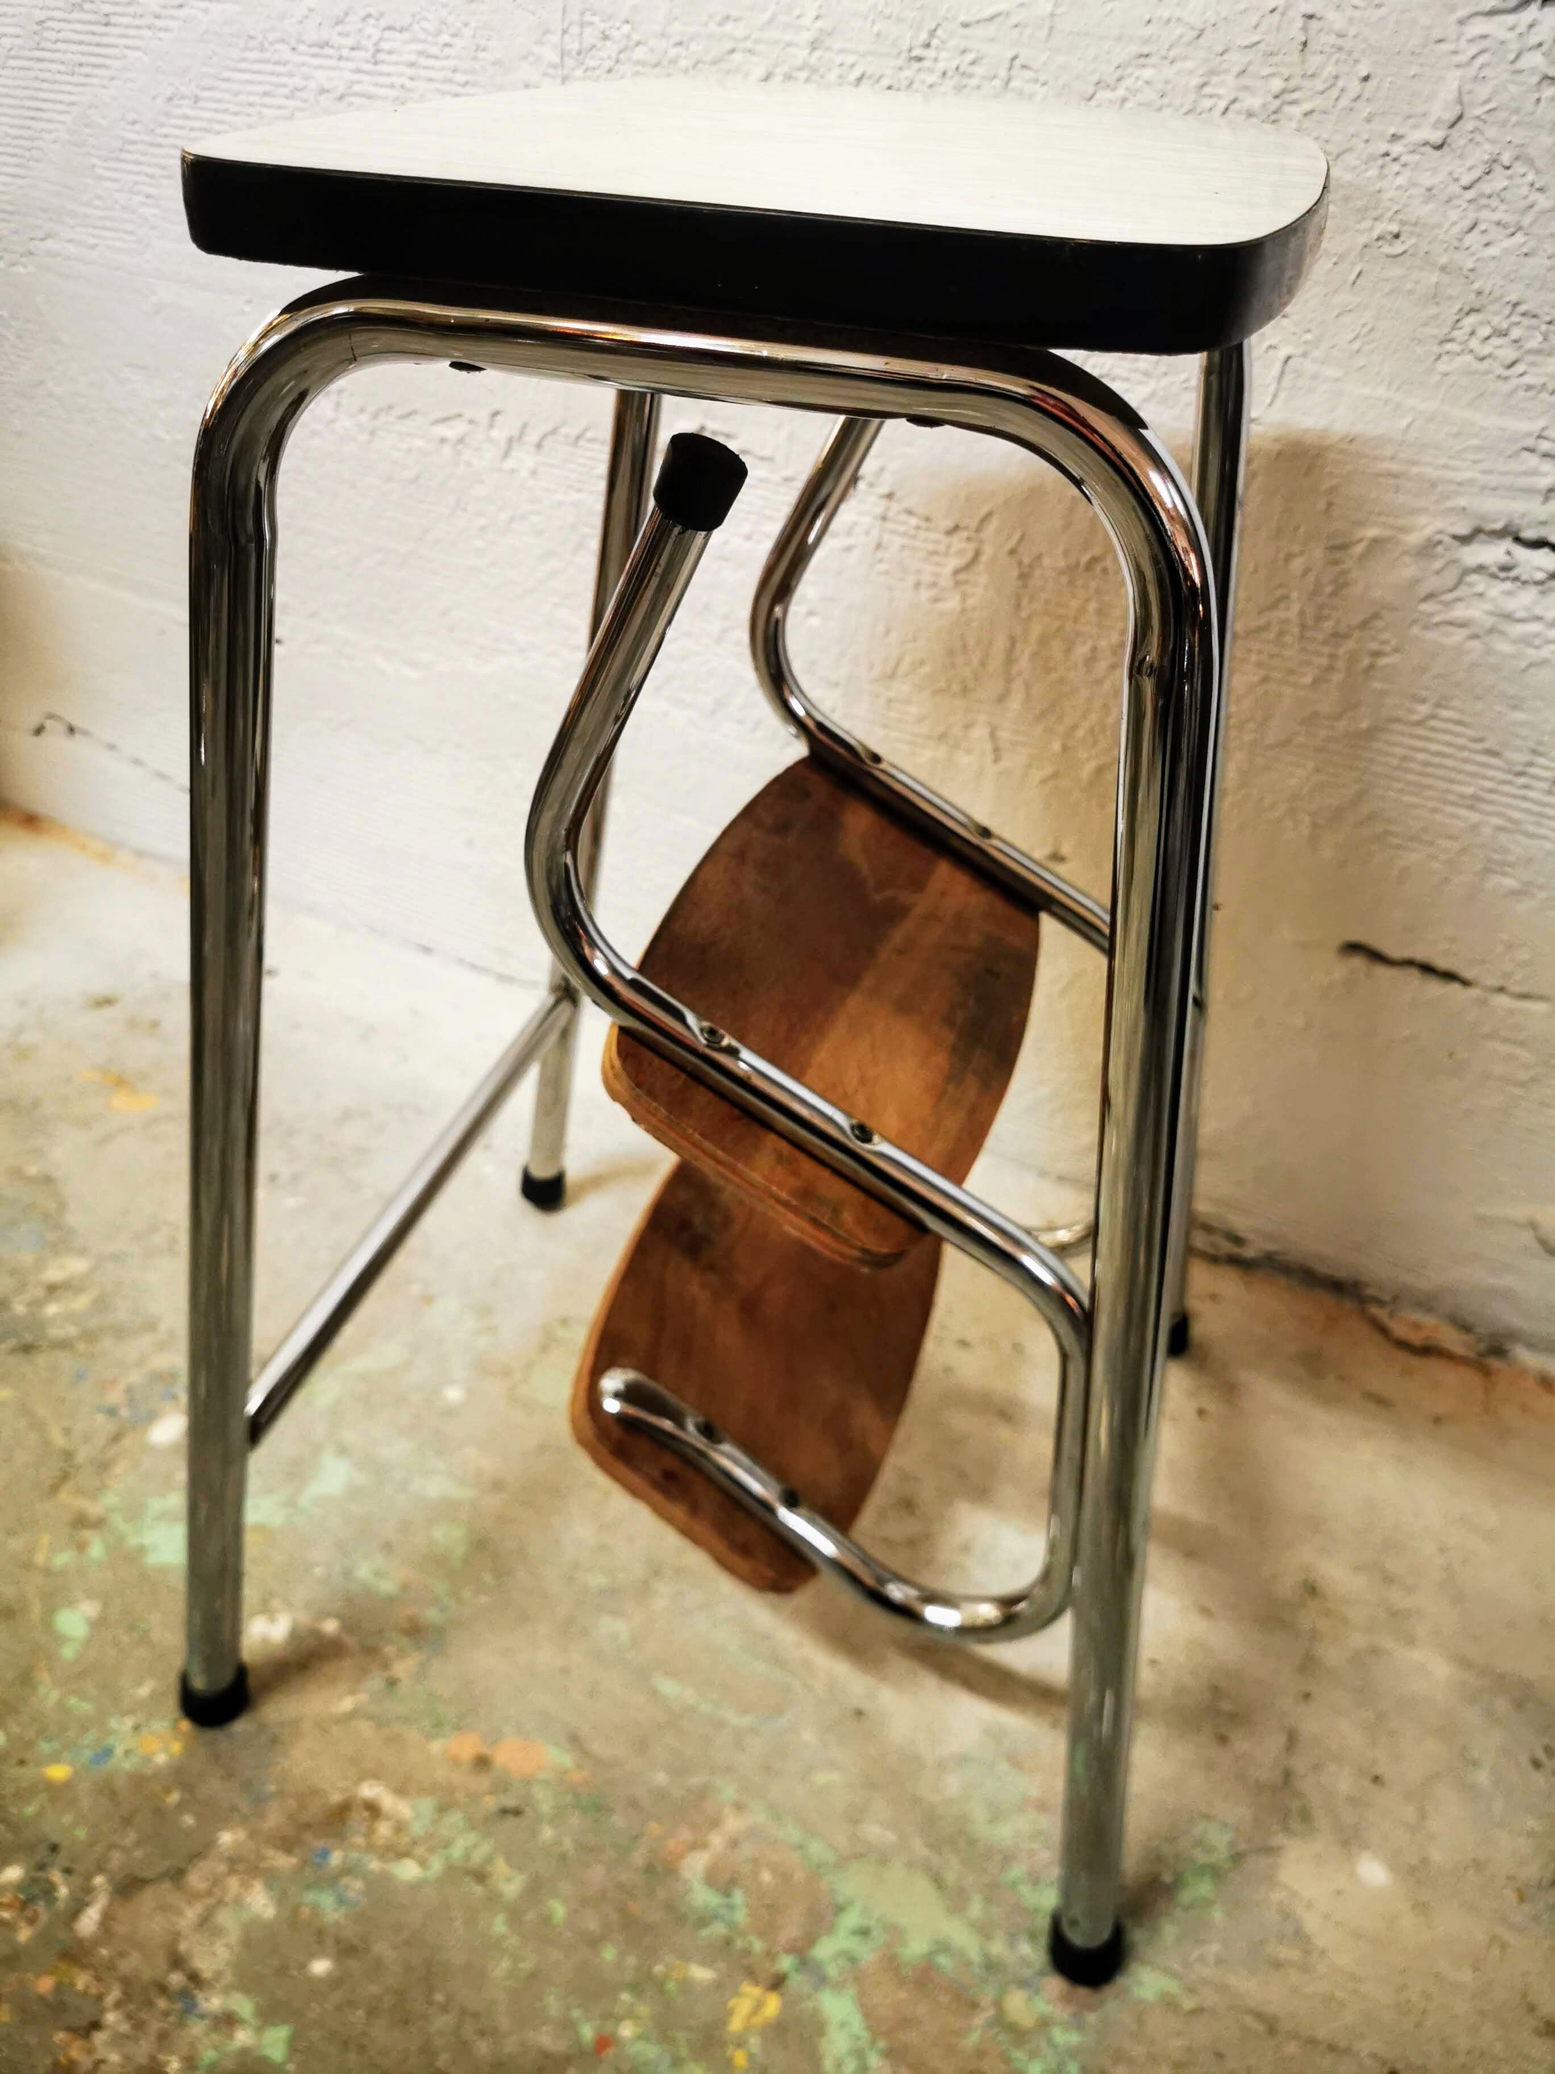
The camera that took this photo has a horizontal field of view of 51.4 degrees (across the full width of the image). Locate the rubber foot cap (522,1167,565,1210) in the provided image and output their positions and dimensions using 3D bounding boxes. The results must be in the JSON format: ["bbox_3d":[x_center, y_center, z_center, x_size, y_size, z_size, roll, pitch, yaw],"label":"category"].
[{"bbox_3d":[-0.159,0.102,1.104,0.029,0.026,0.029,8,34,-6],"label":"rubber foot cap"}]

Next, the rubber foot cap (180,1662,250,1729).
[{"bbox_3d":[-0.261,0.301,0.751,0.029,0.026,0.029,9,30,-5],"label":"rubber foot cap"}]

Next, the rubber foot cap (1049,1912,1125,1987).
[{"bbox_3d":[0.129,0.375,0.674,0.029,0.026,0.029,-2,27,1],"label":"rubber foot cap"}]

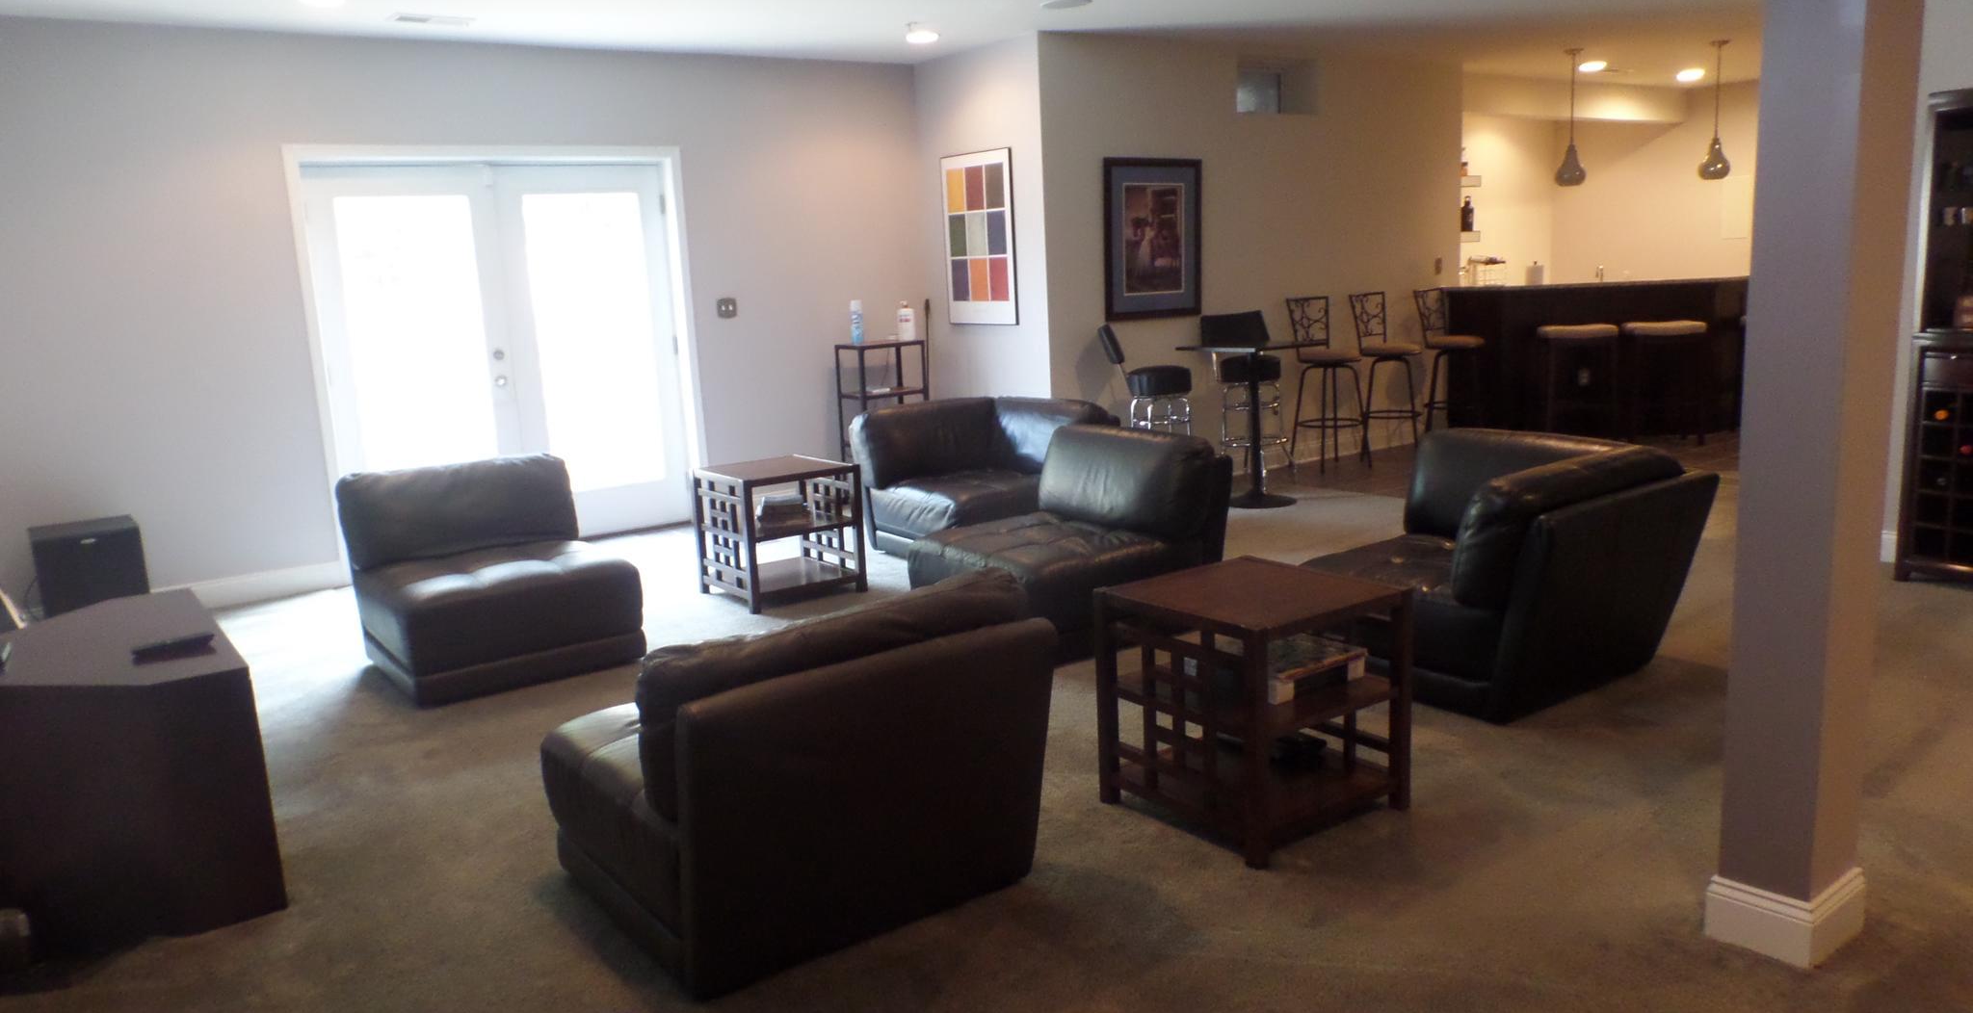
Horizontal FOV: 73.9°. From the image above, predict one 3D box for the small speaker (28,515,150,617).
[{"bbox_3d":[-3.870,0.335,5.686,0.375,0.480,0.410,-10,12,-34],"label":"small speaker"}]

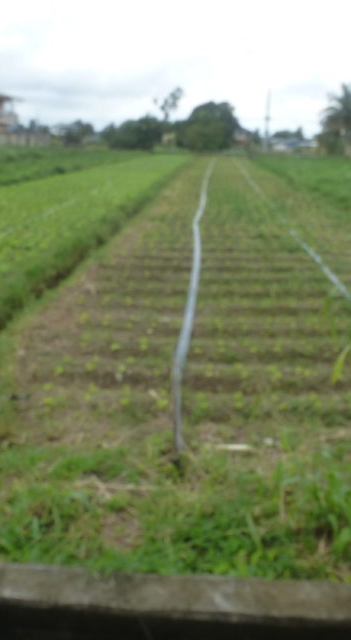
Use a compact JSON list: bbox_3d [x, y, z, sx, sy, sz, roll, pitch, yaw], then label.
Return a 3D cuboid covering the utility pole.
[{"bbox_3d":[15.049,-31.907,96.247,0.400,10.100,0.400,2,17,2],"label":"utility pole"}]

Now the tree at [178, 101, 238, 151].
[{"bbox_3d":[5.352,-32.758,100.698,10.600,8.600,9.500,2,17,2],"label":"tree"}]

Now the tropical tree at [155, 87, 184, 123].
[{"bbox_3d":[-1.275,-37.372,110.126,5.000,11.600,5.000,2,17,2],"label":"tropical tree"}]

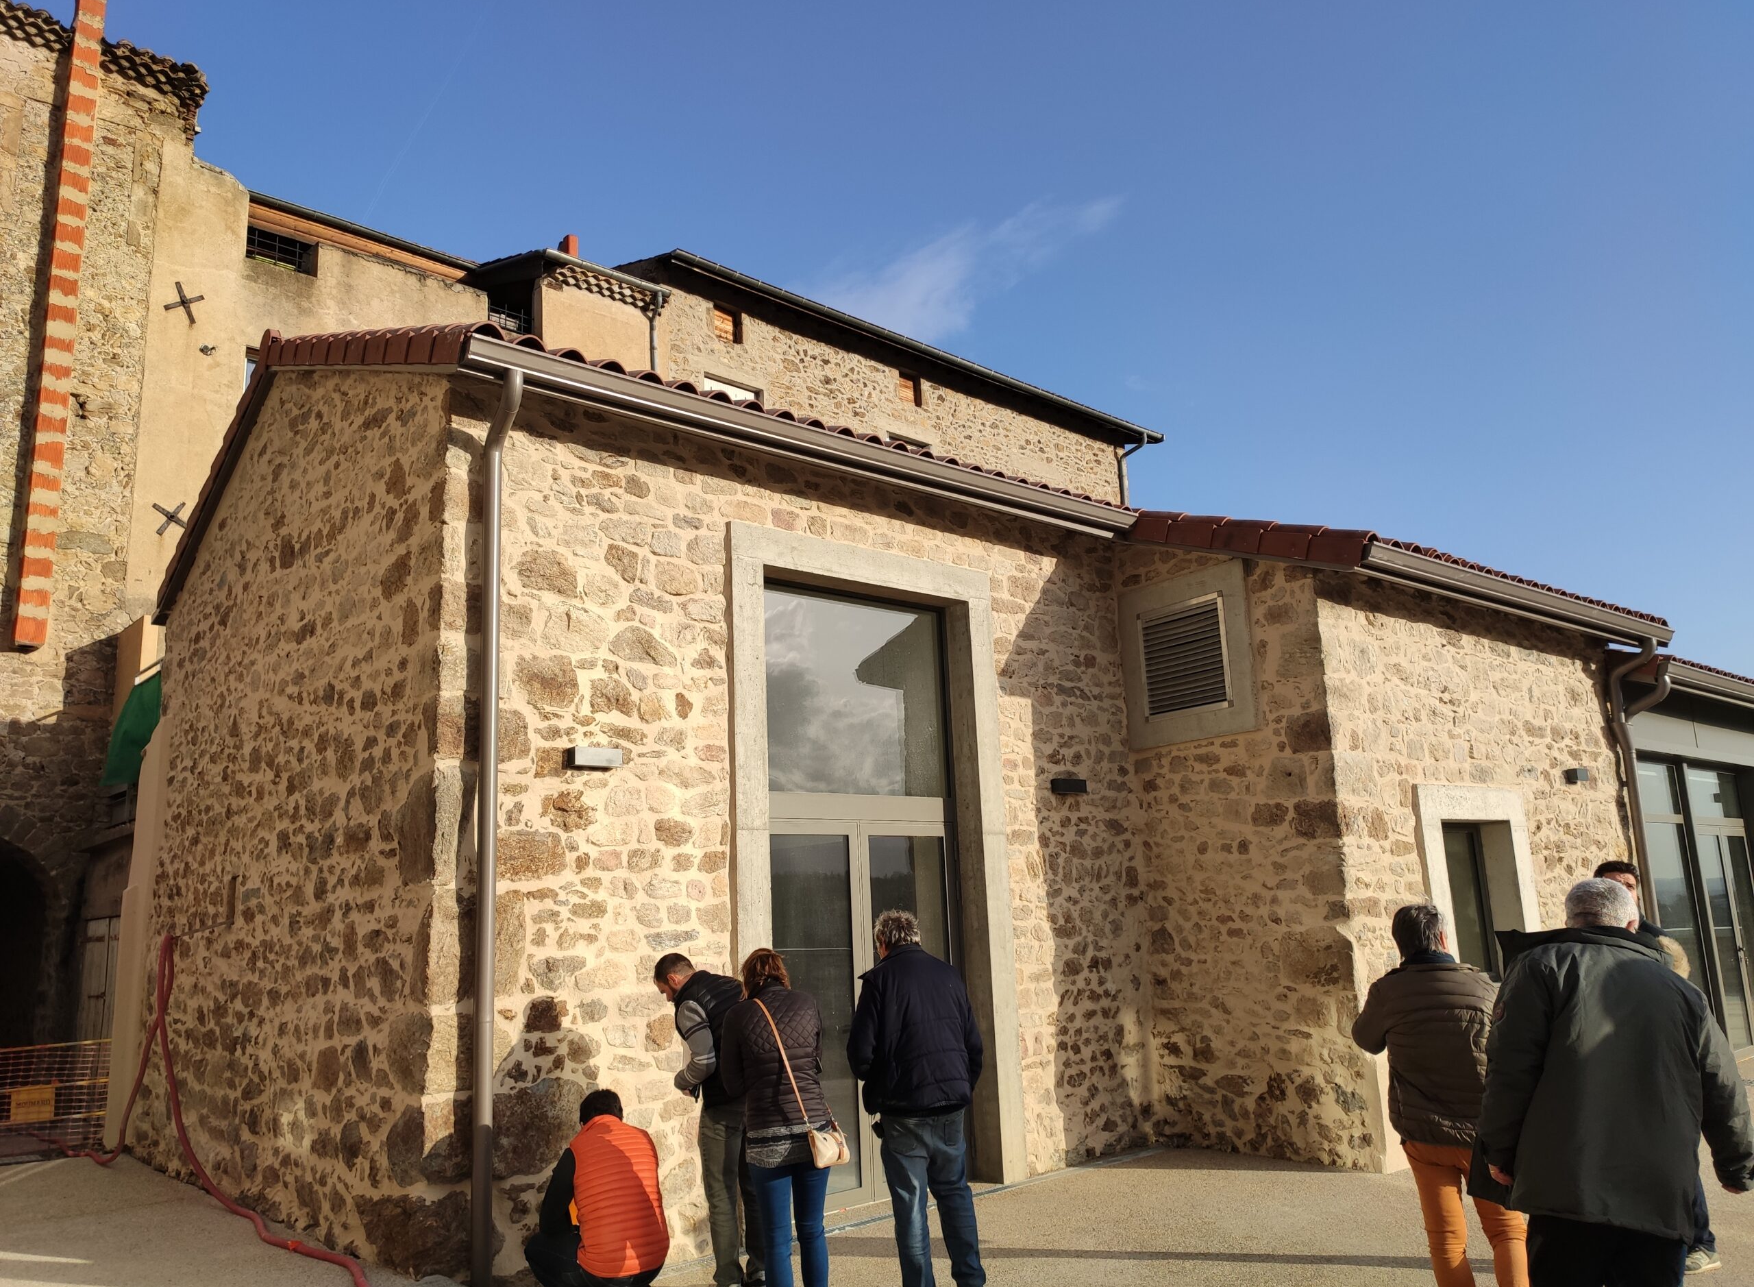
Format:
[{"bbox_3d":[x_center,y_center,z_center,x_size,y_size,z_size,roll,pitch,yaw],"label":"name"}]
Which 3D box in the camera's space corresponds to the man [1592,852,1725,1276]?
[{"bbox_3d":[3.543,1.920,6.012,0.480,1.770,0.550,-8,-14,24],"label":"man"}]

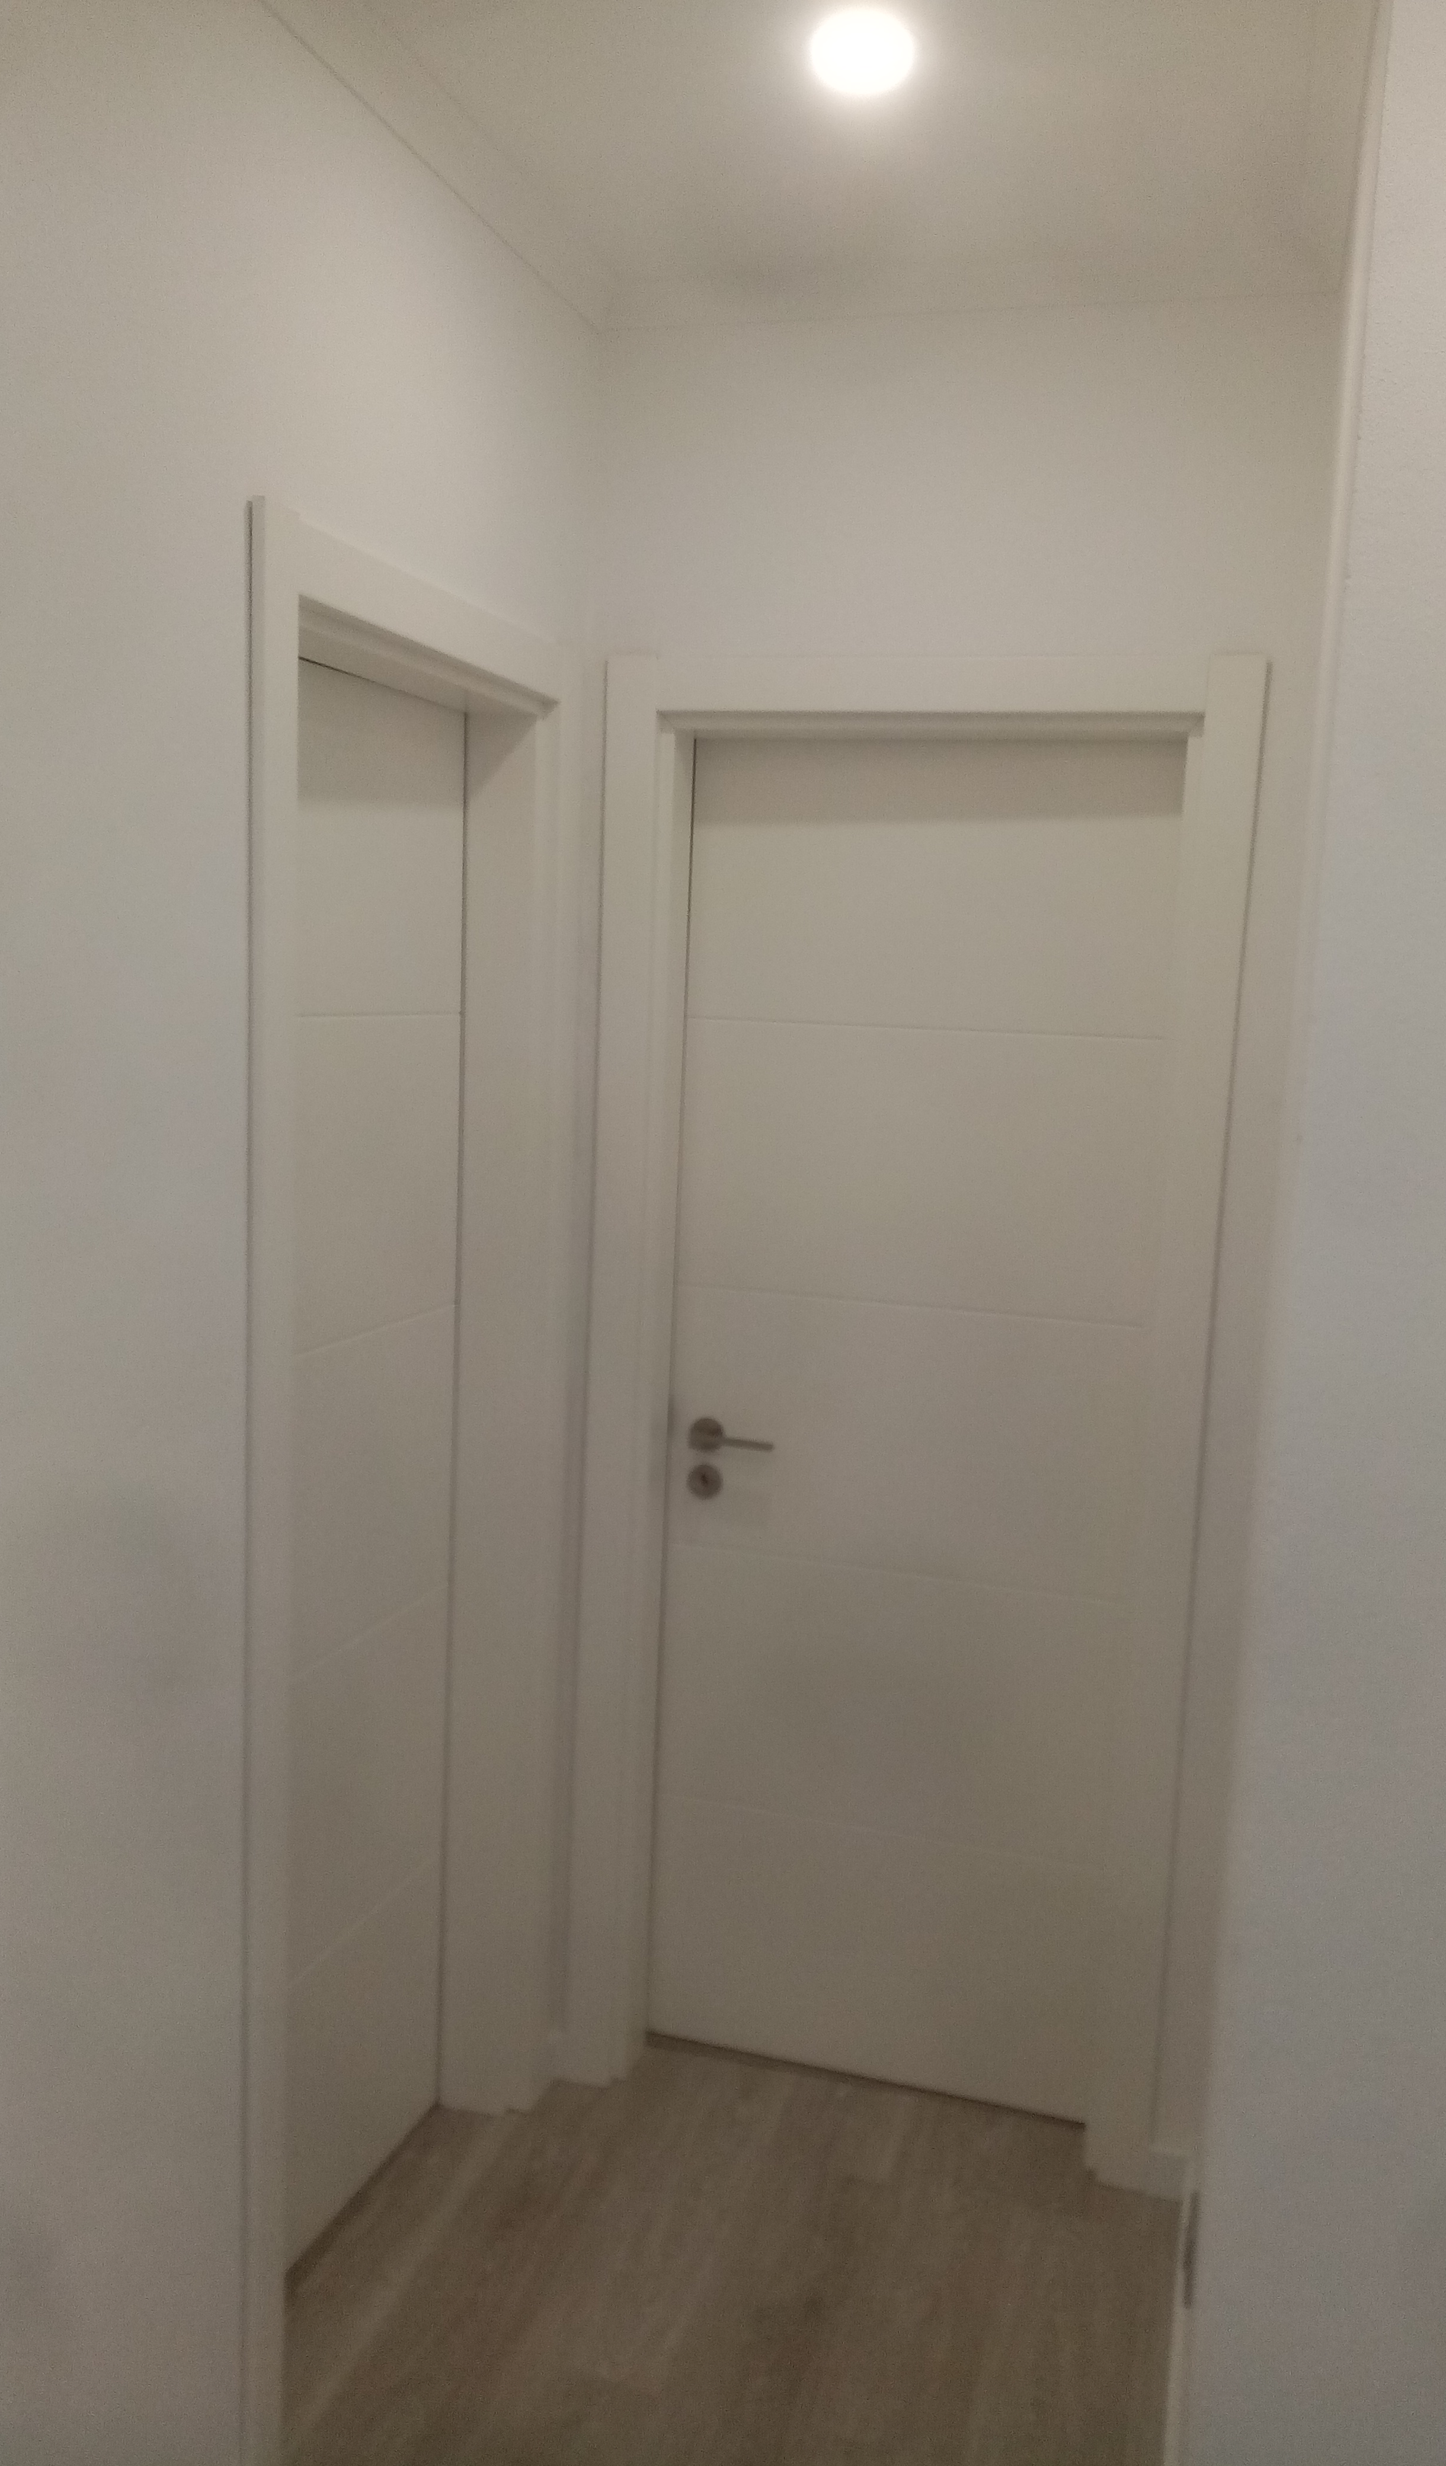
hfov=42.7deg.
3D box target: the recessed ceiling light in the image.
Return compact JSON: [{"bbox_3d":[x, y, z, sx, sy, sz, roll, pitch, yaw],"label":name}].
[{"bbox_3d":[0.139,-1.169,1.836,0.100,0.030,0.100,4,8,14],"label":"recessed ceiling light"}]

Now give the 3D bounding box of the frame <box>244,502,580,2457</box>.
[{"bbox_3d":[-0.424,0.299,2.307,0.150,2.120,0.836,5,8,17],"label":"frame"}]

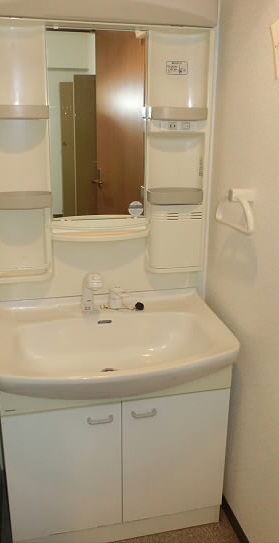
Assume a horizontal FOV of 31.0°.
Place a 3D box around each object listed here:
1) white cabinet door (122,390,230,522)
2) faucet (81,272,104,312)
[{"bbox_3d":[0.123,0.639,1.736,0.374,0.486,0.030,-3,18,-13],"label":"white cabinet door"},{"bbox_3d":[-0.168,0.083,1.768,0.063,0.168,0.125,-3,18,-13],"label":"faucet"}]

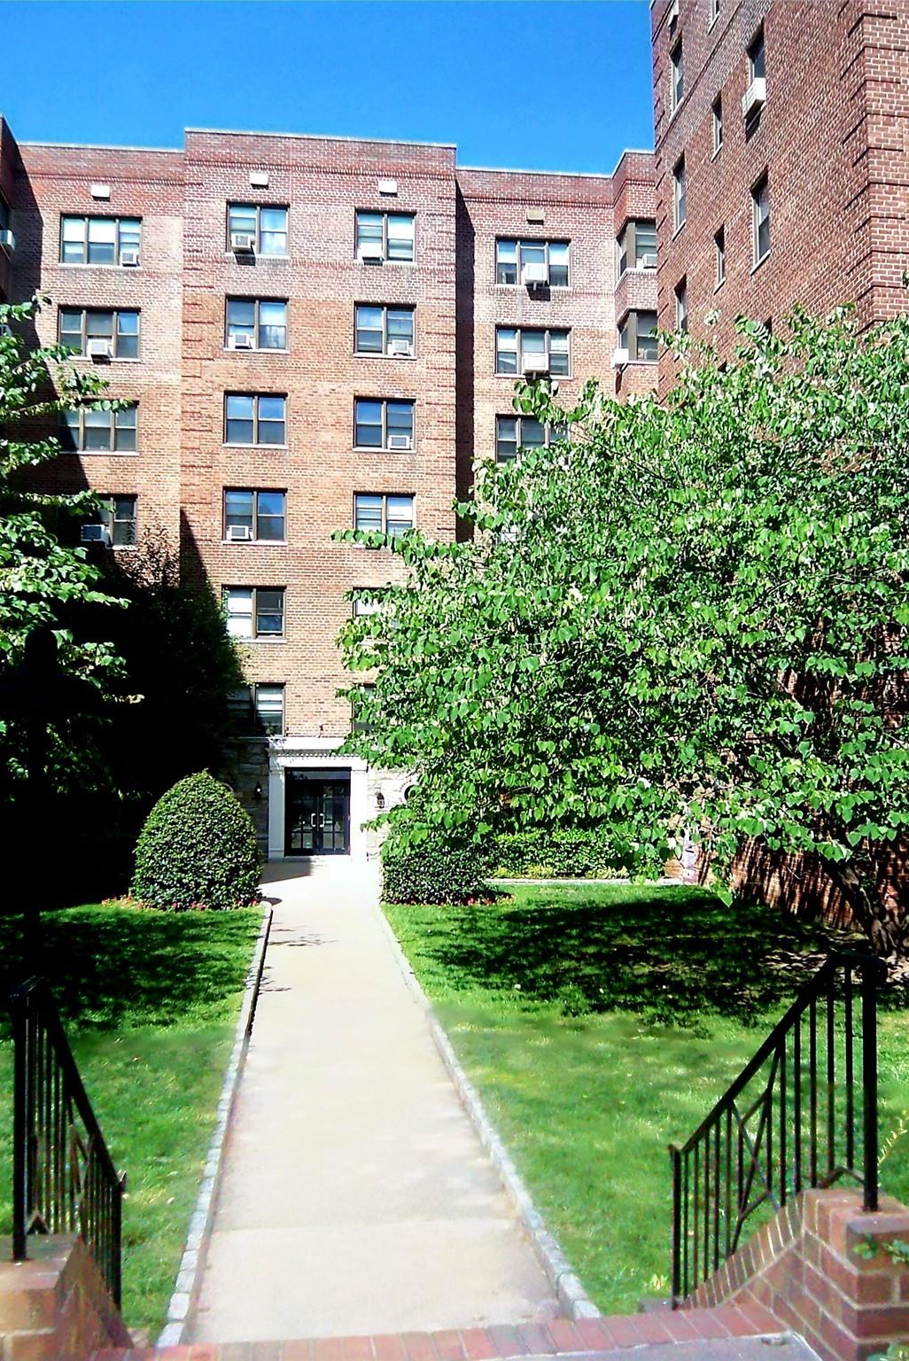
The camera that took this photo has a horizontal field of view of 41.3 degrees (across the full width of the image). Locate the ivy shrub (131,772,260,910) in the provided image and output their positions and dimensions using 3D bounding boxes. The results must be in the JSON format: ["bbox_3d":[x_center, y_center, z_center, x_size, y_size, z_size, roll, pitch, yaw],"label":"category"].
[{"bbox_3d":[-4.765,2.931,22.262,2.350,2.430,2.300,1,-4,-6],"label":"ivy shrub"}]

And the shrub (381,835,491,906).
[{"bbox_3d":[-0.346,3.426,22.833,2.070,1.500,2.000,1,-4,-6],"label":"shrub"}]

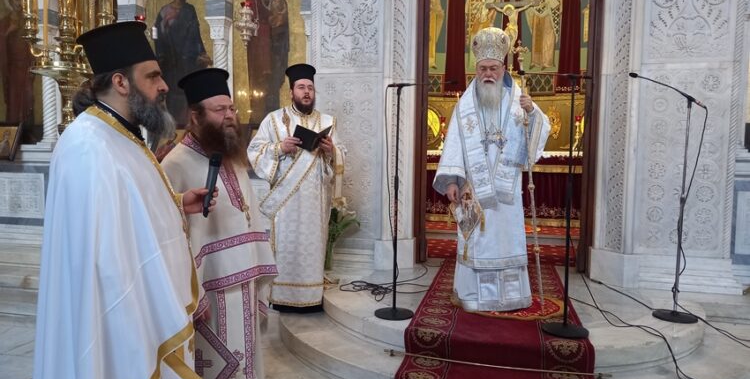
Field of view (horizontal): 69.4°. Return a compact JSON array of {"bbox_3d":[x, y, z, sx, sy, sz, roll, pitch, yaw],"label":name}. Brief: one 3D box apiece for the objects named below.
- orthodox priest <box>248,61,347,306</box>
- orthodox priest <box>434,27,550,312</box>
[{"bbox_3d":[-0.582,-0.024,4.019,0.720,1.801,0.540,-1,5,-16],"label":"orthodox priest"},{"bbox_3d":[0.811,-0.164,3.738,0.800,1.876,0.560,2,5,13],"label":"orthodox priest"}]

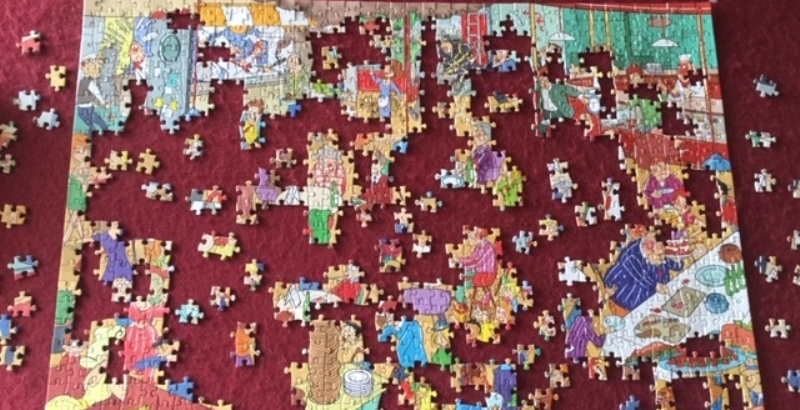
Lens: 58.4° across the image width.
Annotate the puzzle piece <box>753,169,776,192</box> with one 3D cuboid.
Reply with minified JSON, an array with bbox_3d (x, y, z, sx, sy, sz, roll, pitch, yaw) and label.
[{"bbox_3d":[0.383,-0.025,0.754,0.024,0.002,0.026,5,77,-2],"label":"puzzle piece"}]

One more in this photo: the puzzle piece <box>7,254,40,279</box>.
[{"bbox_3d":[-0.363,0.060,0.691,0.029,0.002,0.023,-7,77,-4],"label":"puzzle piece"}]

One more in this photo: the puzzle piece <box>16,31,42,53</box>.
[{"bbox_3d":[-0.386,-0.169,0.745,0.024,0.003,0.024,-11,77,-5],"label":"puzzle piece"}]

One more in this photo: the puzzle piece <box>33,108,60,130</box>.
[{"bbox_3d":[-0.357,-0.088,0.727,0.027,0.002,0.023,12,76,0],"label":"puzzle piece"}]

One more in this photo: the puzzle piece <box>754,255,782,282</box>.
[{"bbox_3d":[0.376,0.066,0.732,0.028,0.002,0.027,4,77,-2],"label":"puzzle piece"}]

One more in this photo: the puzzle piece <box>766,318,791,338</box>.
[{"bbox_3d":[0.375,0.123,0.713,0.026,0.002,0.018,1,76,-3],"label":"puzzle piece"}]

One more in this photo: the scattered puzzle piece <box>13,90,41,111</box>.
[{"bbox_3d":[-0.380,-0.106,0.730,0.027,0.003,0.022,-6,77,-4],"label":"scattered puzzle piece"}]

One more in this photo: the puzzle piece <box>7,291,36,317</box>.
[{"bbox_3d":[-0.360,0.095,0.683,0.026,0.003,0.024,-1,77,-3],"label":"puzzle piece"}]

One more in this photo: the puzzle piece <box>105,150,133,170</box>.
[{"bbox_3d":[-0.284,-0.045,0.724,0.028,0.002,0.021,1,77,-3],"label":"puzzle piece"}]

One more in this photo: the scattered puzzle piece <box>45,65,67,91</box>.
[{"bbox_3d":[-0.356,-0.131,0.741,0.020,0.002,0.028,-2,76,-3],"label":"scattered puzzle piece"}]

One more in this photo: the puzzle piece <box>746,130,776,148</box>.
[{"bbox_3d":[0.384,-0.070,0.764,0.033,0.002,0.018,3,77,-2],"label":"puzzle piece"}]

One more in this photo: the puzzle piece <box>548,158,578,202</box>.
[{"bbox_3d":[0.169,-0.025,0.743,0.029,0.002,0.049,-4,77,-4],"label":"puzzle piece"}]

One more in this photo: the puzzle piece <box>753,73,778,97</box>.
[{"bbox_3d":[0.395,-0.127,0.776,0.029,0.003,0.024,25,76,3],"label":"puzzle piece"}]

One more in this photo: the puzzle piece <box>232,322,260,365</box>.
[{"bbox_3d":[-0.148,0.133,0.684,0.028,0.003,0.042,-1,77,-3],"label":"puzzle piece"}]

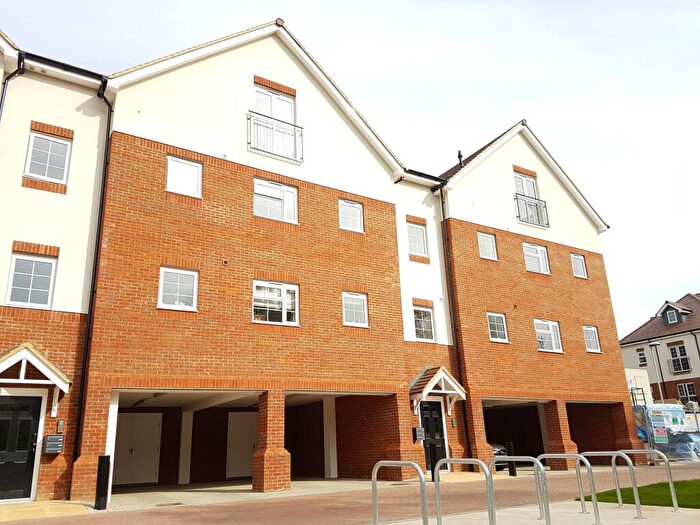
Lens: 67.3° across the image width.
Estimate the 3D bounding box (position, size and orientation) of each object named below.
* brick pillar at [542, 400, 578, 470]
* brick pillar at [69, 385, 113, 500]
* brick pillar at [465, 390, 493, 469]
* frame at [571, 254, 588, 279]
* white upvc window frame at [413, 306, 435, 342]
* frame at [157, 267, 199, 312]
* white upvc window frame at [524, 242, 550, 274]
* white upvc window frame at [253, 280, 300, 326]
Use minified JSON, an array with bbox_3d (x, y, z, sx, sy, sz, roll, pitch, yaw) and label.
[{"bbox_3d":[7.195,5.903,17.968,0.690,2.180,0.690,9,-21,-31],"label":"brick pillar"},{"bbox_3d":[-5.288,3.646,10.735,0.600,2.120,0.520,9,-21,-34],"label":"brick pillar"},{"bbox_3d":[3.968,5.297,16.409,0.620,2.200,0.520,9,-20,-32],"label":"brick pillar"},{"bbox_3d":[9.168,0.173,21.017,0.870,0.952,0.090,9,-21,-31],"label":"frame"},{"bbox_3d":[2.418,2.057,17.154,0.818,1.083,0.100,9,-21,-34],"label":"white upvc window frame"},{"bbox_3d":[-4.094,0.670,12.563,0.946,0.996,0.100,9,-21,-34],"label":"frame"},{"bbox_3d":[7.009,-0.118,19.714,1.342,1.096,0.090,9,-21,-31],"label":"white upvc window frame"},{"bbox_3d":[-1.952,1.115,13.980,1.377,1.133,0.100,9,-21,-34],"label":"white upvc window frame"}]

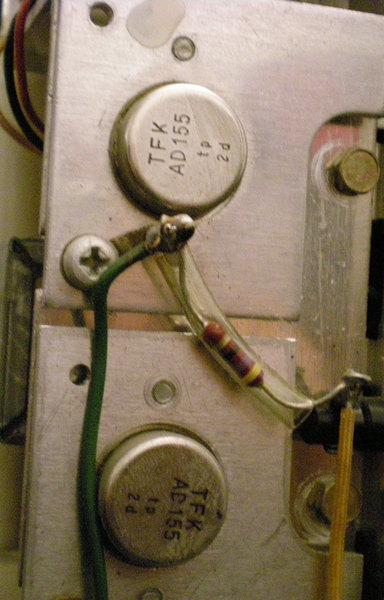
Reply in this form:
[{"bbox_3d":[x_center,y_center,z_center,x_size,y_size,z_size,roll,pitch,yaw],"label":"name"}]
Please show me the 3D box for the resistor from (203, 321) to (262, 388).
[{"bbox_3d":[0.005,0.006,0.119,0.003,0.009,0.003,-42,5,0],"label":"resistor"}]

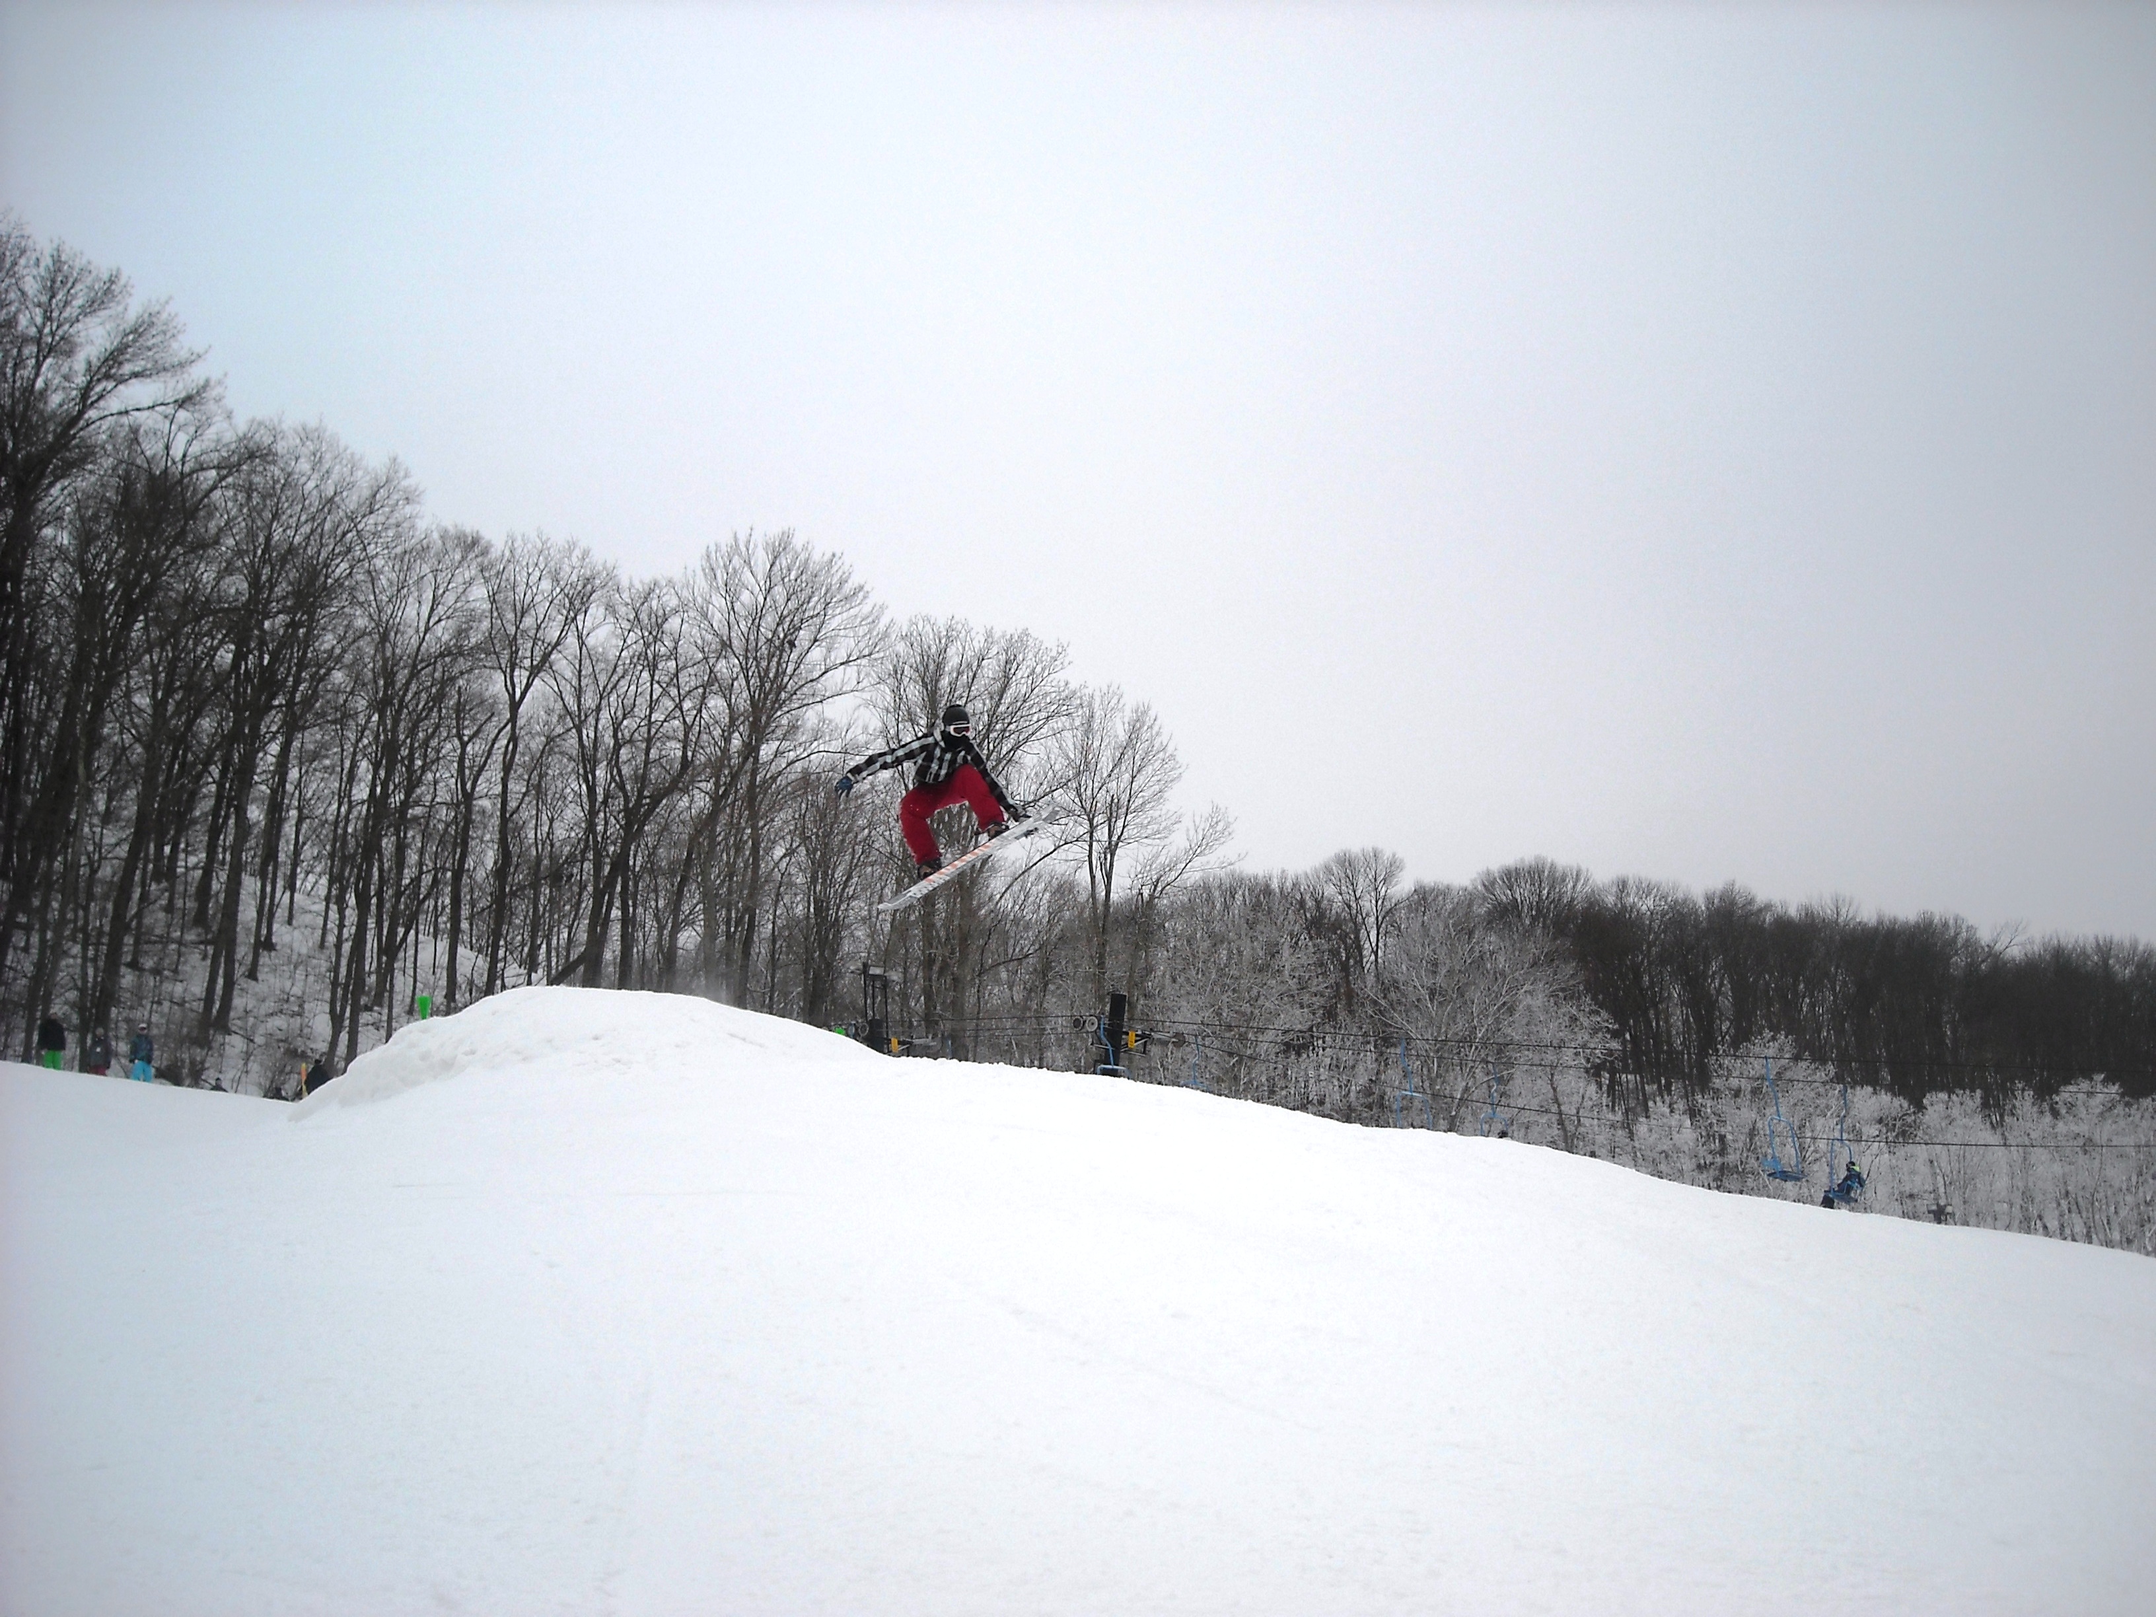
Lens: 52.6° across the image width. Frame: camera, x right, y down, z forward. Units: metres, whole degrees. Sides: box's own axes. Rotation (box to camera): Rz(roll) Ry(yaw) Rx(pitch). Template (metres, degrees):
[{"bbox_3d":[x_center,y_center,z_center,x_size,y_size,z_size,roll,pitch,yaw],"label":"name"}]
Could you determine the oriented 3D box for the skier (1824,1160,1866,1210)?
[{"bbox_3d":[18.633,9.235,53.000,0.950,1.300,0.600,-4,-7,31],"label":"skier"}]

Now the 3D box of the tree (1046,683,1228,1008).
[{"bbox_3d":[2.249,2.439,82.000,6.600,14.300,6.400,0,-6,0],"label":"tree"}]

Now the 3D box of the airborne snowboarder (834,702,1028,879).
[{"bbox_3d":[-0.961,-0.122,14.300,1.150,1.200,0.750,3,-7,-30],"label":"airborne snowboarder"}]

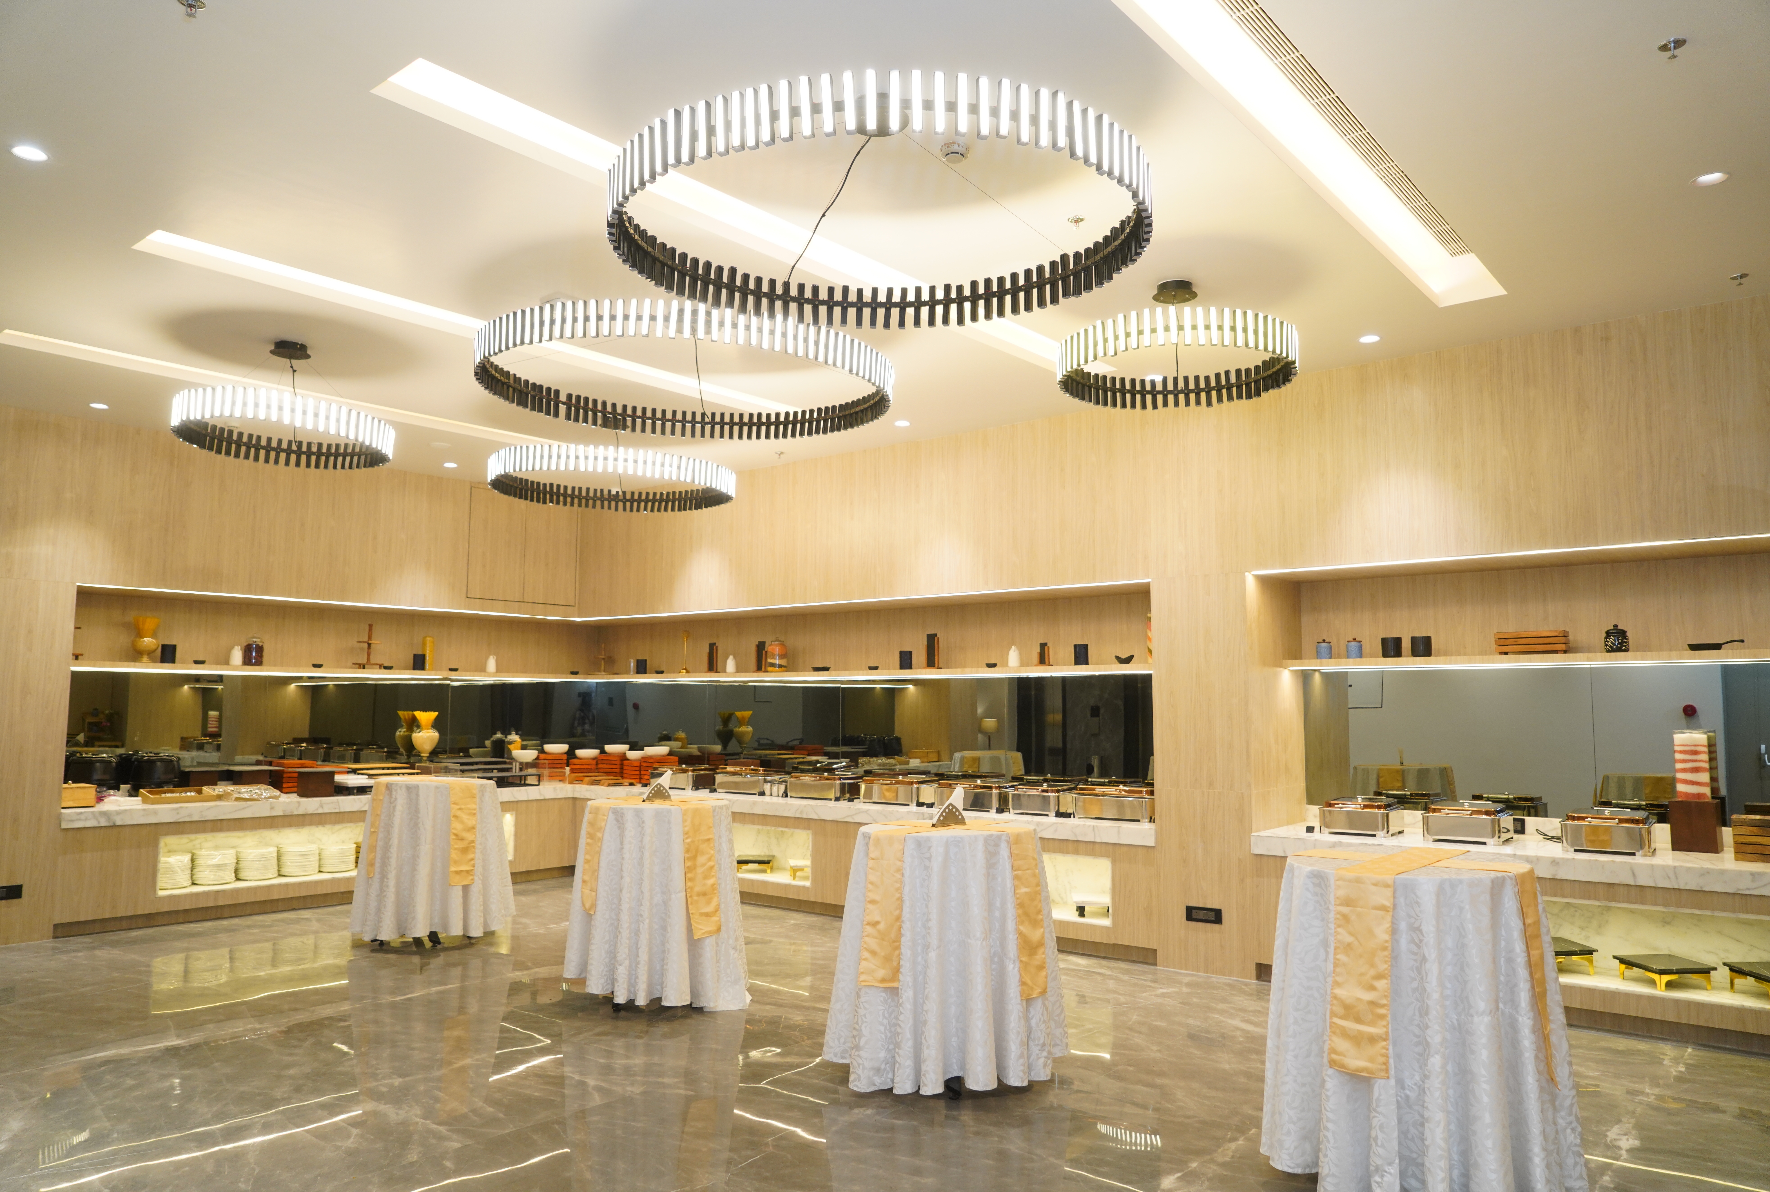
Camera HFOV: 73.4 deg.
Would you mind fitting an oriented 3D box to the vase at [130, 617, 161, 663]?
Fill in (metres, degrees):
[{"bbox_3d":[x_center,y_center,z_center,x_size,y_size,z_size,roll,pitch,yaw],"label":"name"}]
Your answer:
[{"bbox_3d":[-5.815,0.344,9.307,0.190,0.367,0.190,-4,-7,40],"label":"vase"}]

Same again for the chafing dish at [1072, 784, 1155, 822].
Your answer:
[{"bbox_3d":[1.633,1.401,8.041,0.540,0.220,0.420,-4,-7,40],"label":"chafing dish"}]

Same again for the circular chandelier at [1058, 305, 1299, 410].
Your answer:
[{"bbox_3d":[1.366,-1.089,5.568,1.090,0.170,1.090,0,-5,0],"label":"circular chandelier"}]

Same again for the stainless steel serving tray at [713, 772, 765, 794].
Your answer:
[{"bbox_3d":[-1.149,1.621,10.352,0.570,0.195,0.390,-4,-7,38],"label":"stainless steel serving tray"}]

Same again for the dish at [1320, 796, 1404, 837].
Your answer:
[{"bbox_3d":[2.904,1.328,7.188,0.410,0.215,0.410,-4,-7,38],"label":"dish"}]

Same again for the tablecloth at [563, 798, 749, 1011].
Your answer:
[{"bbox_3d":[-1.281,1.700,6.734,1.000,1.051,1.000,0,-5,0],"label":"tablecloth"}]

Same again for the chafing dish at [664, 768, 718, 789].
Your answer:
[{"bbox_3d":[-1.803,1.658,10.889,0.576,0.200,0.420,-4,-7,40],"label":"chafing dish"}]

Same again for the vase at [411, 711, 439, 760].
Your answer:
[{"bbox_3d":[-4.222,1.296,10.916,0.255,0.475,0.255,-4,-7,38],"label":"vase"}]

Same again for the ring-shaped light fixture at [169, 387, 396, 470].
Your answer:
[{"bbox_3d":[-3.274,-0.893,6.489,1.090,0.170,1.090,-4,-10,38],"label":"ring-shaped light fixture"}]

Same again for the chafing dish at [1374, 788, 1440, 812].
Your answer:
[{"bbox_3d":[3.397,1.392,7.795,0.390,0.210,0.450,-4,-7,40],"label":"chafing dish"}]

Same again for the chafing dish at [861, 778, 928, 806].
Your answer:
[{"bbox_3d":[0.159,1.514,9.262,0.560,0.205,0.420,-4,-7,40],"label":"chafing dish"}]

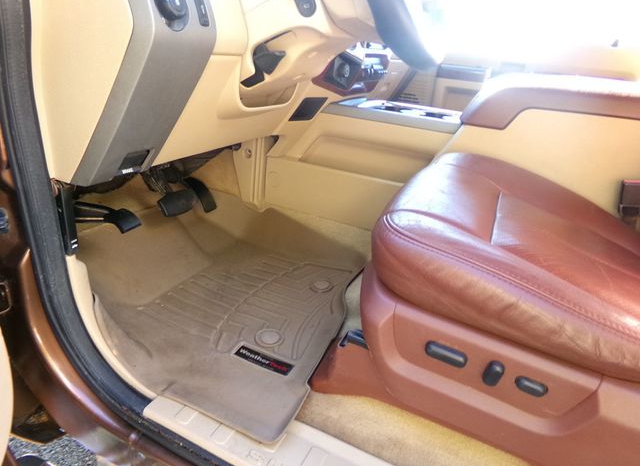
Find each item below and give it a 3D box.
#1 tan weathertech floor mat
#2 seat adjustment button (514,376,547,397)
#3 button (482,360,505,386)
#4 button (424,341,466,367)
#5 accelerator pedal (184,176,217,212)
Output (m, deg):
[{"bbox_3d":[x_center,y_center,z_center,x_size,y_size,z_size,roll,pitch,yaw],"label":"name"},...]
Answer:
[{"bbox_3d":[-0.226,0.082,1.135,0.640,0.220,0.630,14,39,25],"label":"tan weathertech floor mat"},{"bbox_3d":[0.305,0.220,0.638,0.043,0.018,0.014,14,39,25],"label":"seat adjustment button"},{"bbox_3d":[0.257,0.207,0.661,0.026,0.040,0.016,14,39,25],"label":"button"},{"bbox_3d":[0.195,0.189,0.689,0.065,0.019,0.014,14,39,25],"label":"button"},{"bbox_3d":[-0.352,-0.114,1.325,0.032,0.120,0.050,-10,26,38],"label":"accelerator pedal"}]

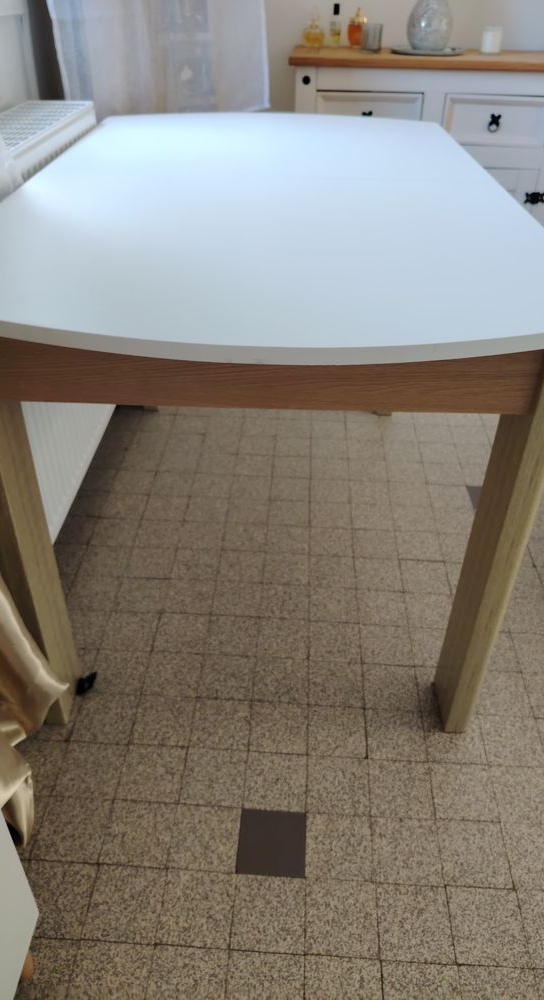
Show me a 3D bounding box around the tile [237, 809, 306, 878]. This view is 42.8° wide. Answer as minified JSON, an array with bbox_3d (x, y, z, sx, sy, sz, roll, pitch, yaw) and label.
[{"bbox_3d":[0.002,0.516,1.043,0.099,0.010,0.099,3,37,2],"label":"tile"}]

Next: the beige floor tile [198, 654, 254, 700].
[{"bbox_3d":[-0.085,0.333,1.287,0.098,0.010,0.098,3,37,2],"label":"beige floor tile"}]

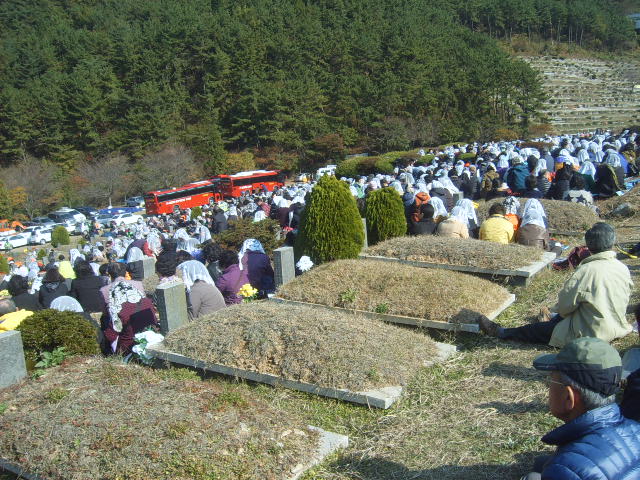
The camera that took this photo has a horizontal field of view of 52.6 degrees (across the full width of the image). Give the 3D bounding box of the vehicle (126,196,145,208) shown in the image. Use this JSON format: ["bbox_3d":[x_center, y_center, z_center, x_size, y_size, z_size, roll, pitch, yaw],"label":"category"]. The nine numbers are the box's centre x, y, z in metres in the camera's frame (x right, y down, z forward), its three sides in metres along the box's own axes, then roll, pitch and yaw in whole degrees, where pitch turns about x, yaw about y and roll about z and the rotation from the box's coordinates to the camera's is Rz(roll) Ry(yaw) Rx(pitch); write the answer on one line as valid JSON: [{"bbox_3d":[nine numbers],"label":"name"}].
[{"bbox_3d":[-30.853,-6.460,110.000,1.850,1.700,4.500,1,12,12],"label":"vehicle"}]

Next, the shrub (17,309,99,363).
[{"bbox_3d":[-1.947,0.723,4.800,0.600,0.450,0.580,-7,15,-21],"label":"shrub"}]

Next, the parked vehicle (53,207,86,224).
[{"bbox_3d":[-36.534,-3.632,94.000,4.700,1.900,1.850,1,12,15],"label":"parked vehicle"}]

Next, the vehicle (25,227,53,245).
[{"bbox_3d":[-32.838,-0.715,78.148,1.800,1.650,4.400,3,12,33],"label":"vehicle"}]

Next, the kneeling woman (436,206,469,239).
[{"bbox_3d":[1.679,-0.158,8.200,0.460,0.600,0.620,-2,14,0],"label":"kneeling woman"}]

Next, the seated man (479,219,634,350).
[{"bbox_3d":[1.699,0.284,4.650,0.560,0.830,0.950,-13,13,-41],"label":"seated man"}]

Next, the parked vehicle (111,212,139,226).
[{"bbox_3d":[-27.963,-2.978,94.000,4.500,1.470,1.800,-14,19,-41],"label":"parked vehicle"}]

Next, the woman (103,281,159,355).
[{"bbox_3d":[-1.581,0.638,5.400,0.440,0.600,0.580,-5,12,-14],"label":"woman"}]

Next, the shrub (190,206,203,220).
[{"bbox_3d":[-6.298,-1.300,33.000,0.620,0.850,0.620,-4,14,-11],"label":"shrub"}]

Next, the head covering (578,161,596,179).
[{"bbox_3d":[4.092,-1.079,9.900,0.260,0.280,0.250,-7,15,-19],"label":"head covering"}]

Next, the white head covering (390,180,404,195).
[{"bbox_3d":[1.293,-0.868,10.800,0.230,0.250,0.250,-4,12,-8],"label":"white head covering"}]

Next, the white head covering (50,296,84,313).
[{"bbox_3d":[-2.029,0.583,5.200,0.250,0.260,0.270,-9,11,-25],"label":"white head covering"}]

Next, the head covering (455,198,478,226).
[{"bbox_3d":[1.902,-0.357,8.400,0.290,0.360,0.270,-4,14,-8],"label":"head covering"}]

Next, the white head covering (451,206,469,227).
[{"bbox_3d":[1.811,-0.305,8.400,0.230,0.260,0.260,-2,12,0],"label":"white head covering"}]

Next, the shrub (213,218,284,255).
[{"bbox_3d":[-0.994,0.028,9.000,0.960,0.620,0.900,-2,12,0],"label":"shrub"}]

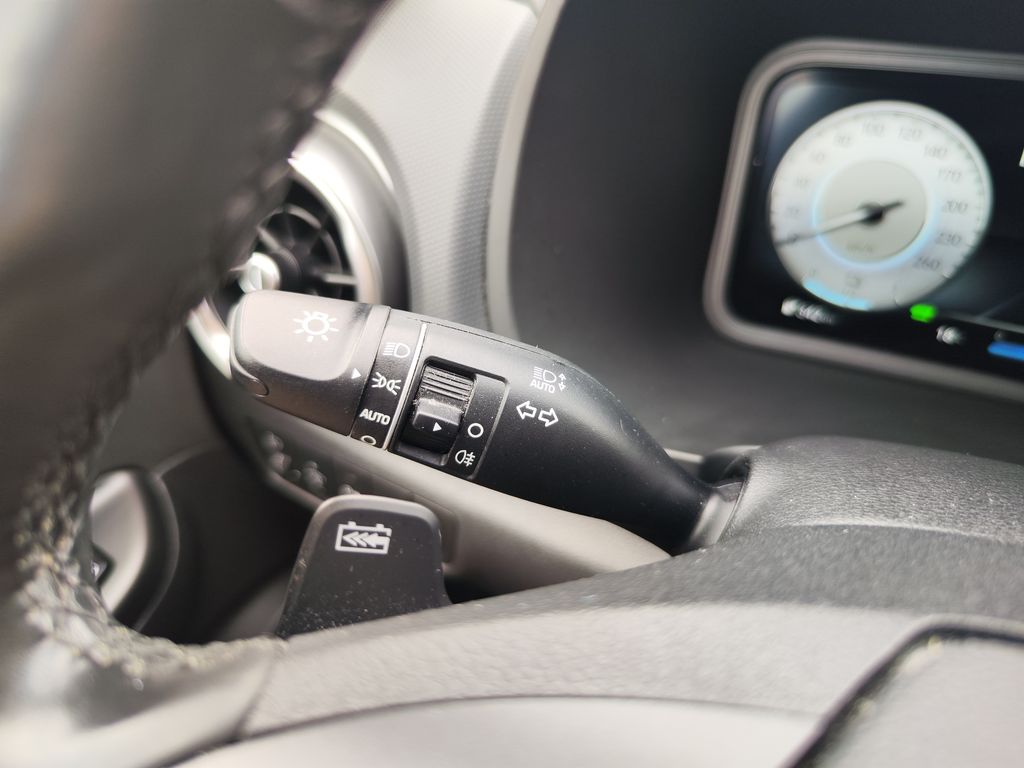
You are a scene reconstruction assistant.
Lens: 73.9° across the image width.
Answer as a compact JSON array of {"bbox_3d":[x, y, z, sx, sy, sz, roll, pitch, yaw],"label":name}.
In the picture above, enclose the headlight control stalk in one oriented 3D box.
[{"bbox_3d":[-0.009,0.005,0.170,0.126,0.036,0.032,18,8,0],"label":"headlight control stalk"}]

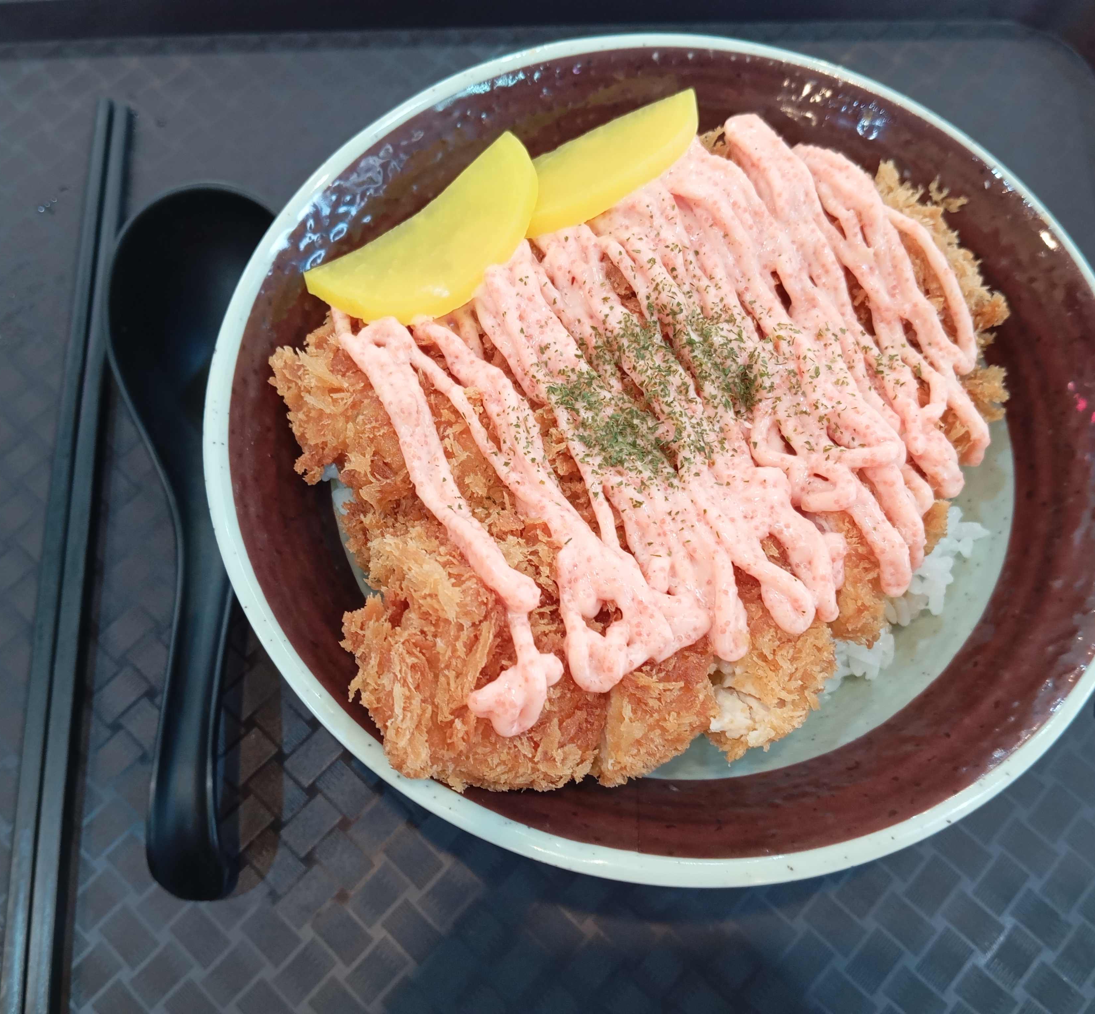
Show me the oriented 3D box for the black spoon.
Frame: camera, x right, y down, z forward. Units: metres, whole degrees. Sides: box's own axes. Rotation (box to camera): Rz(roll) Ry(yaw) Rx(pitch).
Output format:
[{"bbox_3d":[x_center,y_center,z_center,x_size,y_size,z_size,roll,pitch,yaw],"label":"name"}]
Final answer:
[{"bbox_3d":[-0.084,-0.001,0.268,0.051,0.033,0.186,-5,68,-2],"label":"black spoon"}]

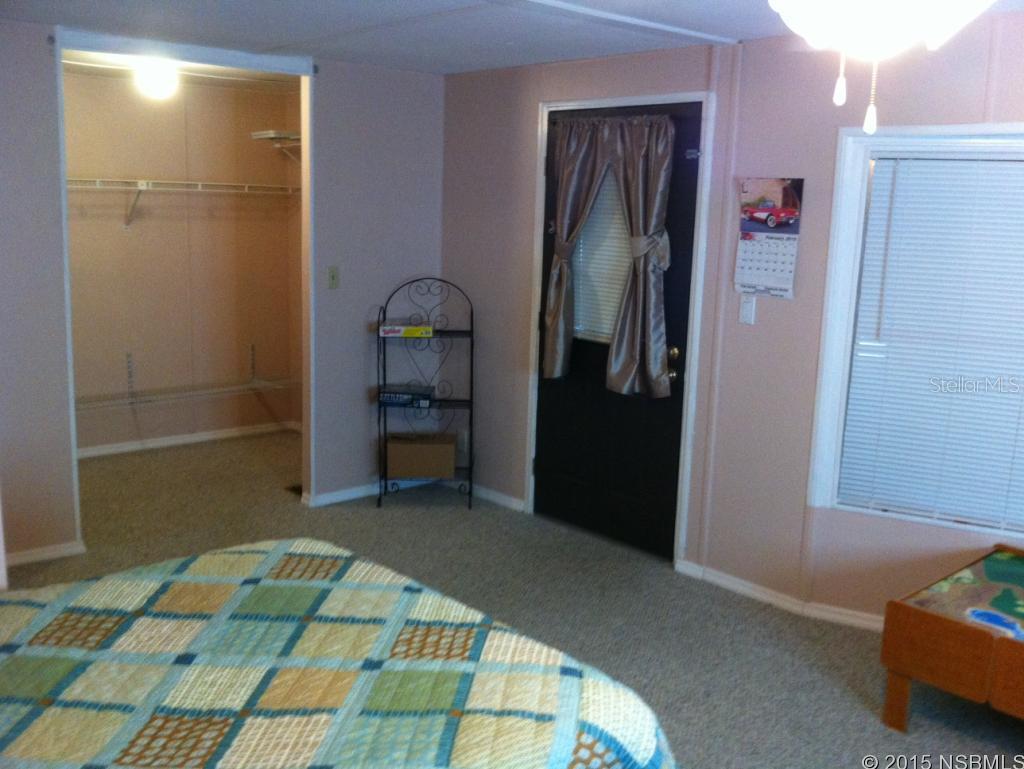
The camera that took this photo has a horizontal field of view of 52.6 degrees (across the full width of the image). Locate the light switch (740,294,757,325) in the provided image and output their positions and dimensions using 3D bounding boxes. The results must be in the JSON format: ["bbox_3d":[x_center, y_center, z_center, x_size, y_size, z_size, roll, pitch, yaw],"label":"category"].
[{"bbox_3d":[0.918,-0.290,4.023,0.017,0.115,0.069,-7,14,-41],"label":"light switch"}]

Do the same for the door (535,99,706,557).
[{"bbox_3d":[0.451,-0.246,4.652,0.050,1.935,0.881,-7,14,-41],"label":"door"}]

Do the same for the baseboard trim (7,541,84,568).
[{"bbox_3d":[-1.943,0.703,4.307,0.336,0.060,0.015,-7,14,-41],"label":"baseboard trim"}]

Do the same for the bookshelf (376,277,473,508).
[{"bbox_3d":[-0.417,0.045,5.165,0.455,1.129,0.225,1,10,-1],"label":"bookshelf"}]

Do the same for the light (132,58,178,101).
[{"bbox_3d":[-1.766,-1.509,5.128,0.185,0.190,0.185,-7,14,-41],"label":"light"}]

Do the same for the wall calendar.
[{"bbox_3d":[0.969,-0.556,3.931,0.012,0.440,0.276,-7,14,-41],"label":"wall calendar"}]

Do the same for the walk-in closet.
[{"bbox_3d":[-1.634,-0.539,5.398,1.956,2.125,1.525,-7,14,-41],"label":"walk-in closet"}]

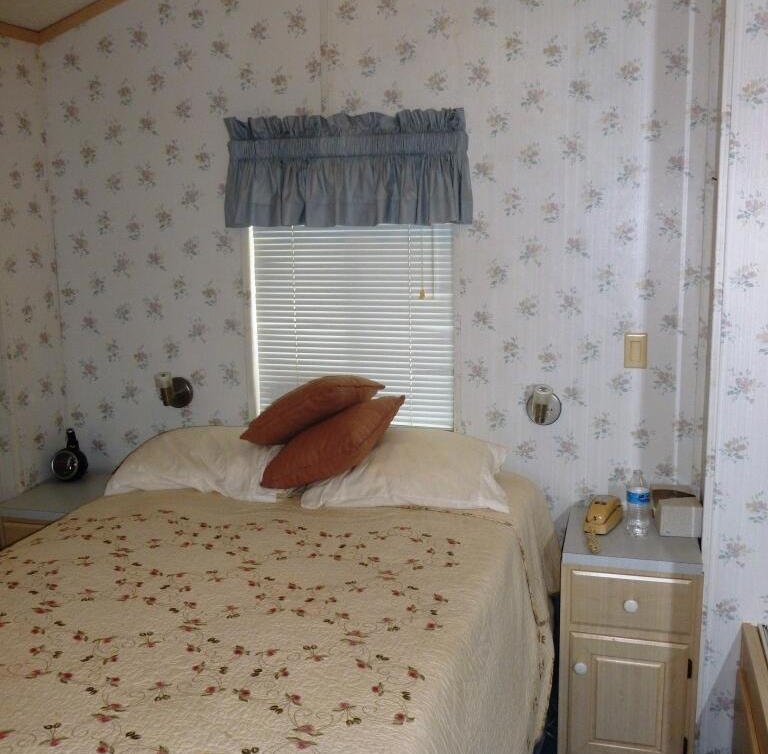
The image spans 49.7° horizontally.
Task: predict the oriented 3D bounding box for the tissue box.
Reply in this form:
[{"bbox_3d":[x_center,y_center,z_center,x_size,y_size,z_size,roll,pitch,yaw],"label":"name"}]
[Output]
[{"bbox_3d":[0.921,0.431,2.604,0.120,0.095,0.190,2,9,15],"label":"tissue box"}]

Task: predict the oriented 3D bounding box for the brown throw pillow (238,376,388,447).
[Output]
[{"bbox_3d":[-0.223,0.114,2.714,0.400,0.140,0.390,-27,-5,31],"label":"brown throw pillow"}]

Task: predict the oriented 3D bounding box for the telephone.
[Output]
[{"bbox_3d":[0.680,0.420,2.579,0.085,0.077,0.205,4,11,24],"label":"telephone"}]

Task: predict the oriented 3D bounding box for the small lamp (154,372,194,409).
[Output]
[{"bbox_3d":[-0.770,0.059,3.006,0.116,0.138,0.124,2,10,15],"label":"small lamp"}]

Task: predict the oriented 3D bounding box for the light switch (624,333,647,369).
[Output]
[{"bbox_3d":[0.803,-0.081,2.642,0.071,0.113,0.013,2,9,15],"label":"light switch"}]

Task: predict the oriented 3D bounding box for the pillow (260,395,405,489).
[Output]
[{"bbox_3d":[-0.162,0.205,2.641,0.400,0.145,0.400,-24,9,34],"label":"pillow"}]

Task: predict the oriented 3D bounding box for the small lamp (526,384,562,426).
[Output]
[{"bbox_3d":[0.513,0.103,2.672,0.116,0.138,0.124,2,10,15],"label":"small lamp"}]

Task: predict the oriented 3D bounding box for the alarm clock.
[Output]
[{"bbox_3d":[-1.179,0.289,3.124,0.115,0.190,0.090,1,10,8],"label":"alarm clock"}]

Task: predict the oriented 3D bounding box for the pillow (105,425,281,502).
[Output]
[{"bbox_3d":[-0.580,0.279,2.833,0.620,0.165,0.410,2,10,15],"label":"pillow"}]

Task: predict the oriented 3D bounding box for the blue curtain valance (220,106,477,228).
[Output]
[{"bbox_3d":[-0.124,-0.680,2.744,0.840,0.360,0.095,2,9,15],"label":"blue curtain valance"}]

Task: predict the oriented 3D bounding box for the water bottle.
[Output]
[{"bbox_3d":[0.785,0.386,2.550,0.065,0.202,0.065,2,9,15],"label":"water bottle"}]

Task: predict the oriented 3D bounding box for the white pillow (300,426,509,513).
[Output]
[{"bbox_3d":[0.085,0.265,2.591,0.620,0.180,0.400,2,9,15],"label":"white pillow"}]

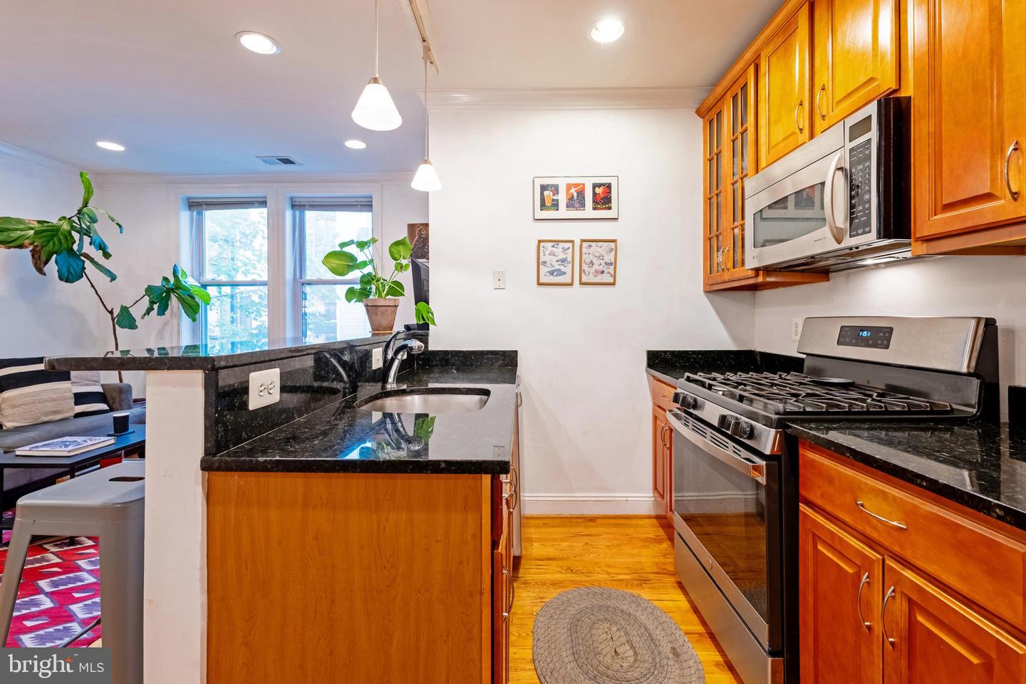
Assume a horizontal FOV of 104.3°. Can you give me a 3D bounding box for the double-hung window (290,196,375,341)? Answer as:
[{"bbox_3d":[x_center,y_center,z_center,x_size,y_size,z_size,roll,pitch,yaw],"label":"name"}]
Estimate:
[{"bbox_3d":[-1.728,-0.570,3.861,0.800,1.632,0.120,0,2,2],"label":"double-hung window"}]

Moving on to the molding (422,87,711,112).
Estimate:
[{"bbox_3d":[0.332,-1.442,2.367,1.677,0.095,0.090,0,2,2],"label":"molding"}]

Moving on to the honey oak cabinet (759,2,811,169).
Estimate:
[{"bbox_3d":[1.272,-1.052,1.664,0.340,0.550,0.350,0,2,2],"label":"honey oak cabinet"}]

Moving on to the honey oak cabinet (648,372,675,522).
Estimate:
[{"bbox_3d":[1.170,0.656,2.213,0.635,0.892,0.560,0,2,1],"label":"honey oak cabinet"}]

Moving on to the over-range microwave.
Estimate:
[{"bbox_3d":[1.254,-0.512,1.479,0.400,0.410,0.750,0,2,2],"label":"over-range microwave"}]

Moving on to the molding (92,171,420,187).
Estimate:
[{"bbox_3d":[-2.338,-1.503,3.684,3.149,0.090,0.080,0,2,2],"label":"molding"}]

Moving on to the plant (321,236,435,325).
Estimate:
[{"bbox_3d":[-0.782,-0.359,2.380,0.630,0.520,0.480,0,2,1],"label":"plant"}]

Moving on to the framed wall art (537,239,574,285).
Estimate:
[{"bbox_3d":[0.258,-0.488,2.438,0.235,0.285,0.020,0,2,2],"label":"framed wall art"}]

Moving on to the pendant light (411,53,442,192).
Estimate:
[{"bbox_3d":[-0.432,-1.096,1.990,0.153,0.690,0.153,0,2,1],"label":"pendant light"}]

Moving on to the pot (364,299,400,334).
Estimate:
[{"bbox_3d":[-0.795,-0.161,2.420,0.215,0.212,0.215,0,2,0],"label":"pot"}]

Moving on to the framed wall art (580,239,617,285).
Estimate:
[{"bbox_3d":[0.527,-0.494,2.450,0.228,0.286,0.020,0,2,1],"label":"framed wall art"}]

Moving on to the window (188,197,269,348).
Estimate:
[{"bbox_3d":[-2.728,-0.574,3.888,0.800,1.643,0.120,0,2,2],"label":"window"}]

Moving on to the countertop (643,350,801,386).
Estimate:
[{"bbox_3d":[1.155,0.139,2.192,0.662,0.157,0.560,0,2,1],"label":"countertop"}]

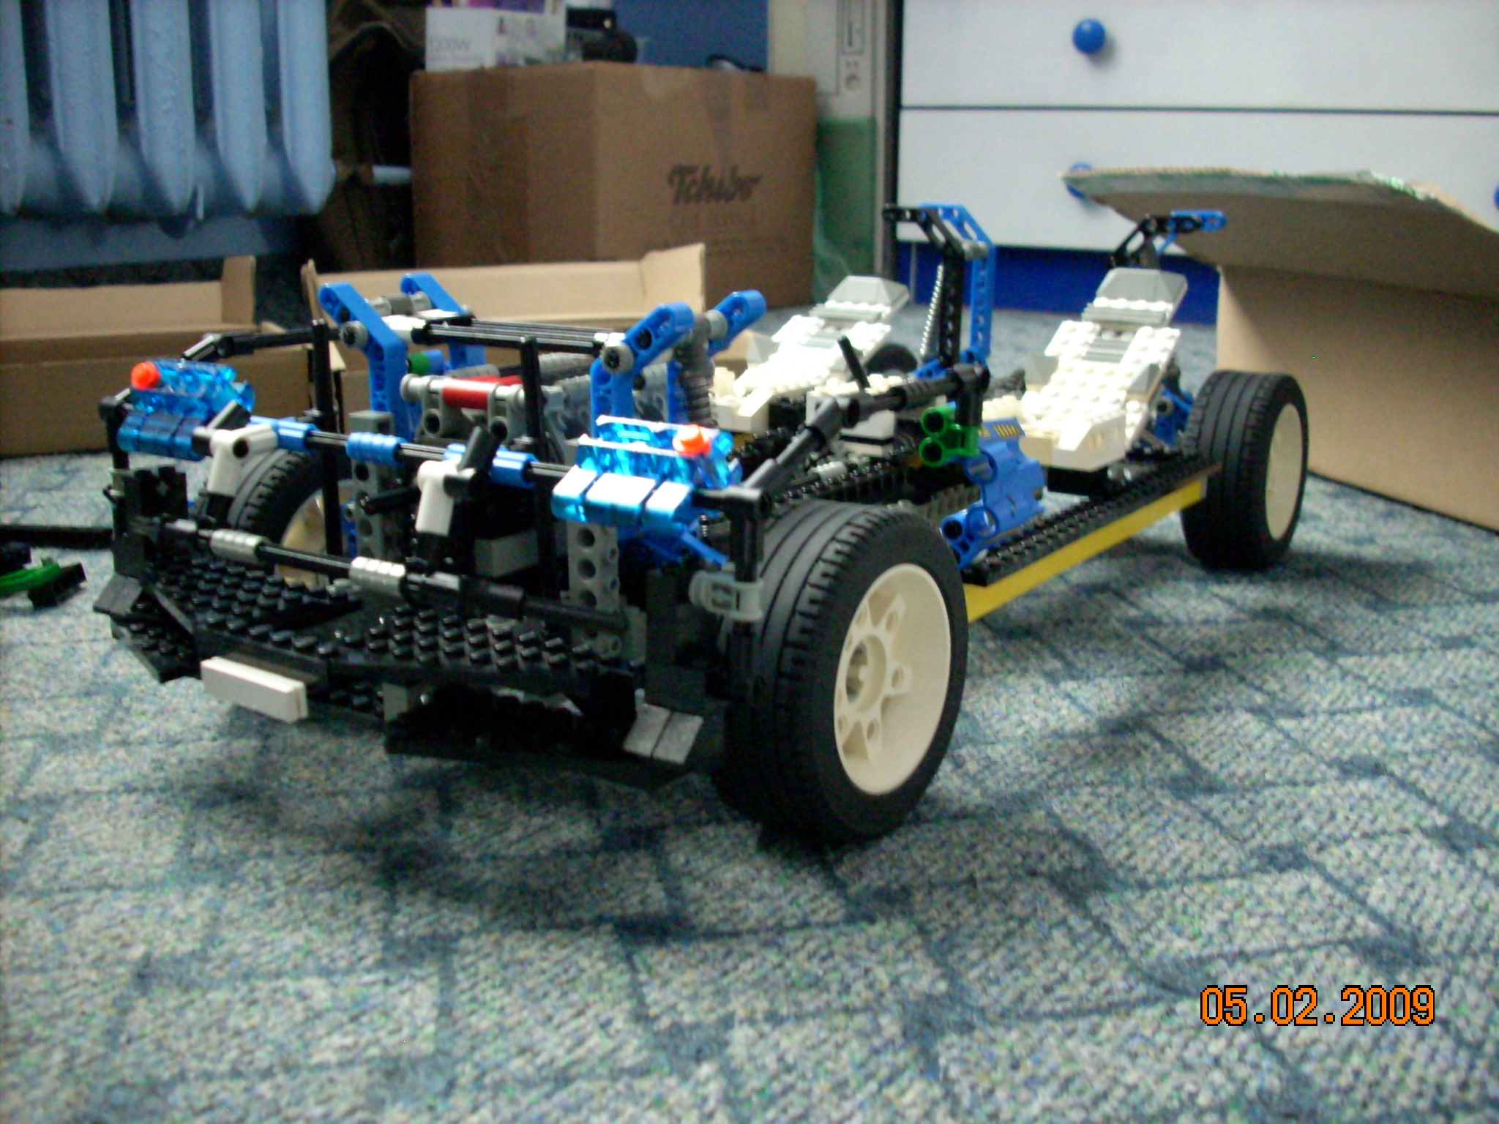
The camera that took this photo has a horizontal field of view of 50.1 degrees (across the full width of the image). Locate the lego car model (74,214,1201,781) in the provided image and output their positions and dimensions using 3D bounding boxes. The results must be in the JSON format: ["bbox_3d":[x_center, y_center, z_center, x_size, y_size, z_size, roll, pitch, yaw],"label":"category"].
[{"bbox_3d":[0.023,-0.045,0.552,0.218,0.146,0.499,9,16,32],"label":"lego car model"}]

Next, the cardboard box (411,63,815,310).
[{"bbox_3d":[-0.158,-0.449,1.947,0.312,0.271,0.371,12,18,39],"label":"cardboard box"}]

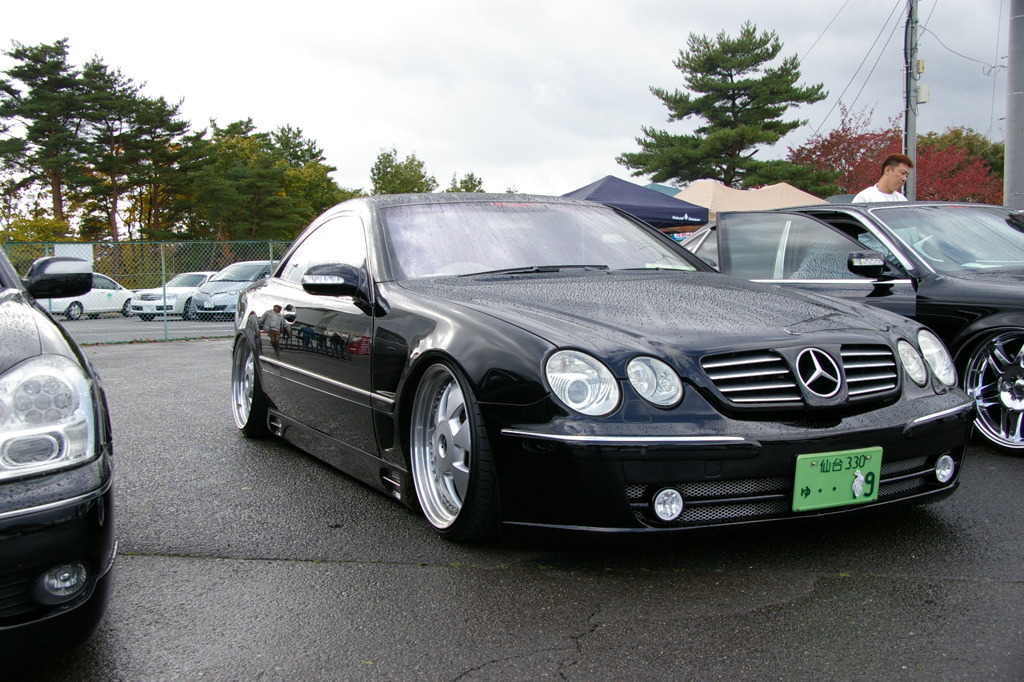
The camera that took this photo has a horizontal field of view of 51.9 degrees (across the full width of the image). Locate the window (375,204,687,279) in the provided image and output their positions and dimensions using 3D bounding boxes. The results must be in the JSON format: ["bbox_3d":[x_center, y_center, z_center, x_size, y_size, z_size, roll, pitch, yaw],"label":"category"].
[{"bbox_3d":[0.138,-0.430,4.603,1.400,0.130,0.750,-2,33,-27],"label":"window"}]

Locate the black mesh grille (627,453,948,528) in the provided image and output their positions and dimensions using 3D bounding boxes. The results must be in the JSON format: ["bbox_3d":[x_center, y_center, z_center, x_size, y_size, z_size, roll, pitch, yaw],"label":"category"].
[{"bbox_3d":[0.909,0.426,3.136,1.240,0.145,0.200,-2,3,-27],"label":"black mesh grille"}]

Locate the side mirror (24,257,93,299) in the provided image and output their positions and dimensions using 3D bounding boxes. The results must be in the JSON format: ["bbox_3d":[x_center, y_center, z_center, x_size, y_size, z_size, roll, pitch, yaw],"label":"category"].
[{"bbox_3d":[-1.507,-0.211,3.500,0.200,0.140,0.115,-2,3,-29],"label":"side mirror"}]

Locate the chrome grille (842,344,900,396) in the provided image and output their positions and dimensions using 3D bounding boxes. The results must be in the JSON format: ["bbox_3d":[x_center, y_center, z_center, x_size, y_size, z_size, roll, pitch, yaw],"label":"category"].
[{"bbox_3d":[1.109,0.084,3.251,0.290,0.150,0.100,-2,3,-27],"label":"chrome grille"}]

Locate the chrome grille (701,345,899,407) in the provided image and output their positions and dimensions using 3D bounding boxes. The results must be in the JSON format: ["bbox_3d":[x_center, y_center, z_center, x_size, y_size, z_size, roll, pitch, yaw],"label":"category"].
[{"bbox_3d":[0.898,0.101,3.134,0.775,0.175,0.130,-2,3,-27],"label":"chrome grille"}]

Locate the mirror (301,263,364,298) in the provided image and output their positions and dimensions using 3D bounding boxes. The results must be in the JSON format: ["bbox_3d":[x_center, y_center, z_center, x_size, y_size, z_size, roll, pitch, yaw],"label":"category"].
[{"bbox_3d":[-0.716,-0.237,4.182,0.220,0.142,0.130,-2,3,-27],"label":"mirror"}]

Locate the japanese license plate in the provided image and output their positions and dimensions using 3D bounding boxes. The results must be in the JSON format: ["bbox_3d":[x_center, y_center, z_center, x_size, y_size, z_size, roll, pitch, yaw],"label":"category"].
[{"bbox_3d":[0.949,0.399,3.055,0.330,0.165,0.020,-2,8,-27],"label":"japanese license plate"}]

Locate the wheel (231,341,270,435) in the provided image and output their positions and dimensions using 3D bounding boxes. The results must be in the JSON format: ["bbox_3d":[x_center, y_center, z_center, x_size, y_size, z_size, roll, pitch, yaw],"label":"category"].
[{"bbox_3d":[-1.433,0.237,6.077,0.250,0.635,0.635,1,2,-27],"label":"wheel"}]

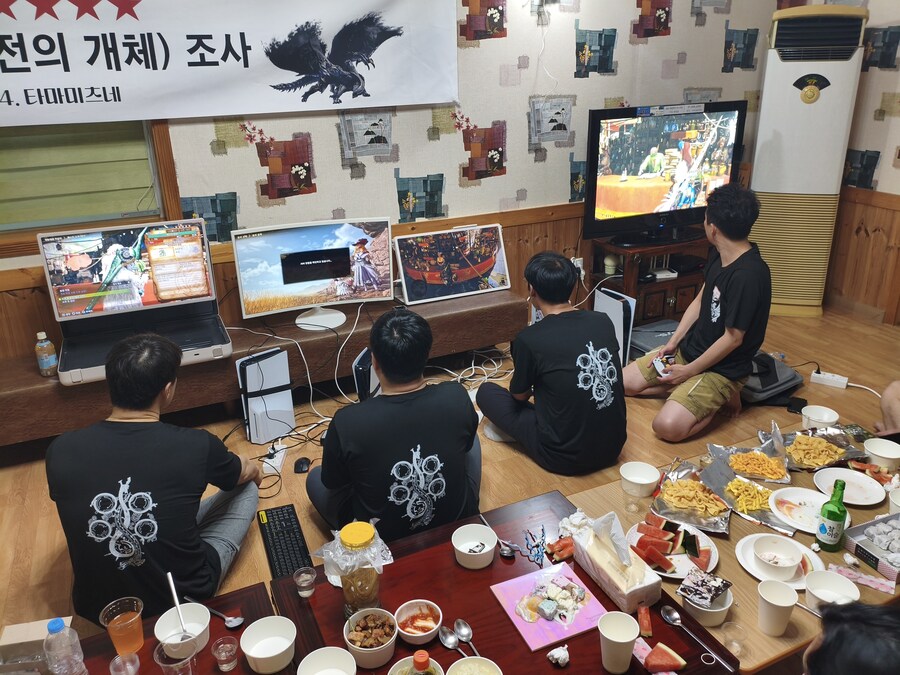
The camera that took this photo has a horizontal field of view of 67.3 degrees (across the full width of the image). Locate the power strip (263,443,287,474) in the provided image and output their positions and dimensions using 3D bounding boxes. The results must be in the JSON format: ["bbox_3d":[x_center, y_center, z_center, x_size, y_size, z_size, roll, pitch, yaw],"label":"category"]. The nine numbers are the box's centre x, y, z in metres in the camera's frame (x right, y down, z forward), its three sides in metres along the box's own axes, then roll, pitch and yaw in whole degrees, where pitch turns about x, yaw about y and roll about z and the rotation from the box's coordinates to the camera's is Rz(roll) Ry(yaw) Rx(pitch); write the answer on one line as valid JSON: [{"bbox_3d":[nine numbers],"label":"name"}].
[{"bbox_3d":[-0.758,0.521,2.940,0.065,0.042,0.200,-3,22,-3],"label":"power strip"}]

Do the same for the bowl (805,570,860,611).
[{"bbox_3d":[0.939,0.638,1.667,0.118,0.058,0.118,-2,20,1],"label":"bowl"}]

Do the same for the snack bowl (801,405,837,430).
[{"bbox_3d":[1.404,0.318,2.570,0.123,0.062,0.123,11,25,29],"label":"snack bowl"}]

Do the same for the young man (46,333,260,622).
[{"bbox_3d":[-0.941,0.351,2.192,0.660,0.860,0.600,-8,21,-16],"label":"young man"}]

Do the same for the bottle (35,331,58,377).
[{"bbox_3d":[-1.677,0.065,2.793,0.071,0.186,0.071,-11,22,-23],"label":"bottle"}]

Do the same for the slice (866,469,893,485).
[{"bbox_3d":[1.381,0.450,2.174,0.050,0.032,0.090,-16,25,-34],"label":"slice"}]

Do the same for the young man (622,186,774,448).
[{"bbox_3d":[1.110,-0.143,3.087,0.760,1.040,0.580,-8,21,-15],"label":"young man"}]

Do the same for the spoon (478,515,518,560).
[{"bbox_3d":[0.133,0.555,1.886,0.042,0.028,0.210,-10,22,-21],"label":"spoon"}]

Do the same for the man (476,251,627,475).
[{"bbox_3d":[0.459,0.060,2.896,0.640,0.860,0.670,-11,24,-22],"label":"man"}]

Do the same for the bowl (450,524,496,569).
[{"bbox_3d":[0.069,0.581,1.865,0.123,0.062,0.123,-1,22,2],"label":"bowl"}]

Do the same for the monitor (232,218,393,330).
[{"bbox_3d":[-0.634,-0.297,3.225,0.720,0.500,0.240,-8,23,-16],"label":"monitor"}]

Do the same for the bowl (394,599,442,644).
[{"bbox_3d":[-0.073,0.669,1.579,0.111,0.046,0.111,-2,20,1],"label":"bowl"}]

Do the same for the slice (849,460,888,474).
[{"bbox_3d":[1.375,0.429,2.232,0.120,0.032,0.045,7,22,24],"label":"slice"}]

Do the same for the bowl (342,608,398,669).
[{"bbox_3d":[-0.181,0.704,1.575,0.123,0.065,0.123,-2,22,1],"label":"bowl"}]

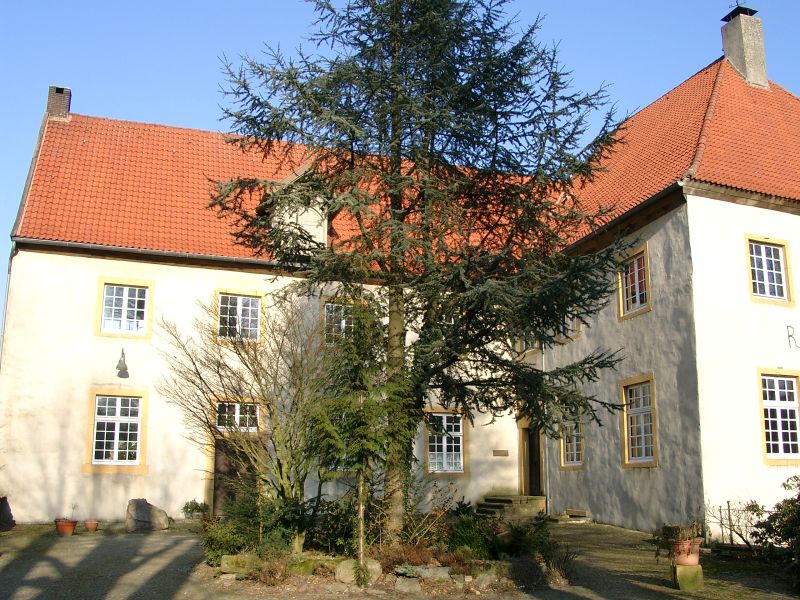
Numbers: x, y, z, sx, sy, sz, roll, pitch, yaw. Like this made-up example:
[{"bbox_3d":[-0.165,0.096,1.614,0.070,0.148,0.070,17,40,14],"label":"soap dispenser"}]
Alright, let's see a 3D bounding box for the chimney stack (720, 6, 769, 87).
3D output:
[{"bbox_3d":[12.566,-9.035,28.671,0.961,2.904,0.937,5,-14,-19],"label":"chimney stack"}]

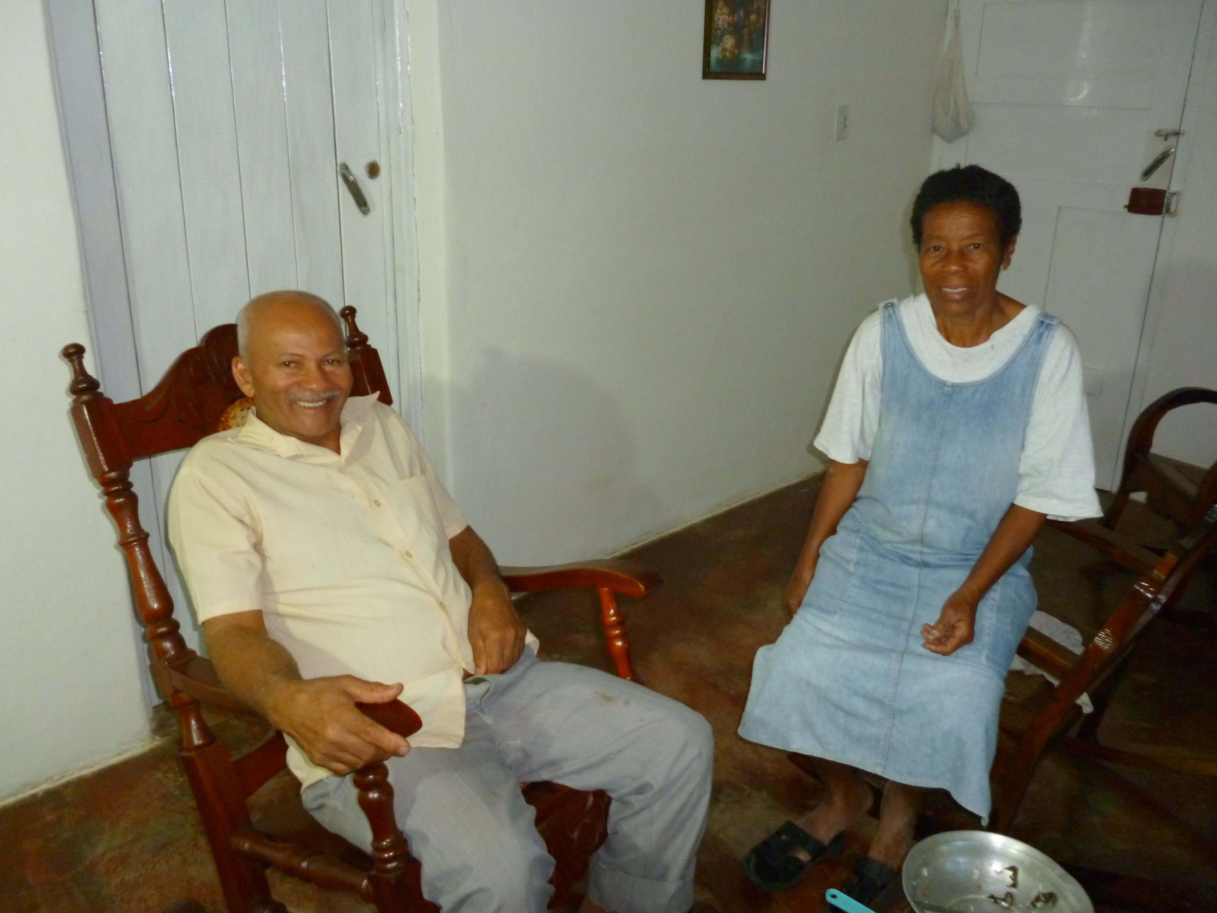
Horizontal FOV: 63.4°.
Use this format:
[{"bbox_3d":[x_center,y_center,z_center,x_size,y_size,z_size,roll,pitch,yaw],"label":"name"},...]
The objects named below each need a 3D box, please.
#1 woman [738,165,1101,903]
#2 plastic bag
[{"bbox_3d":[0.539,0.139,1.622,0.480,1.200,0.650,11,20,29],"label":"woman"},{"bbox_3d":[1.343,-1.485,3.829,0.150,0.490,0.110,17,23,41],"label":"plastic bag"}]

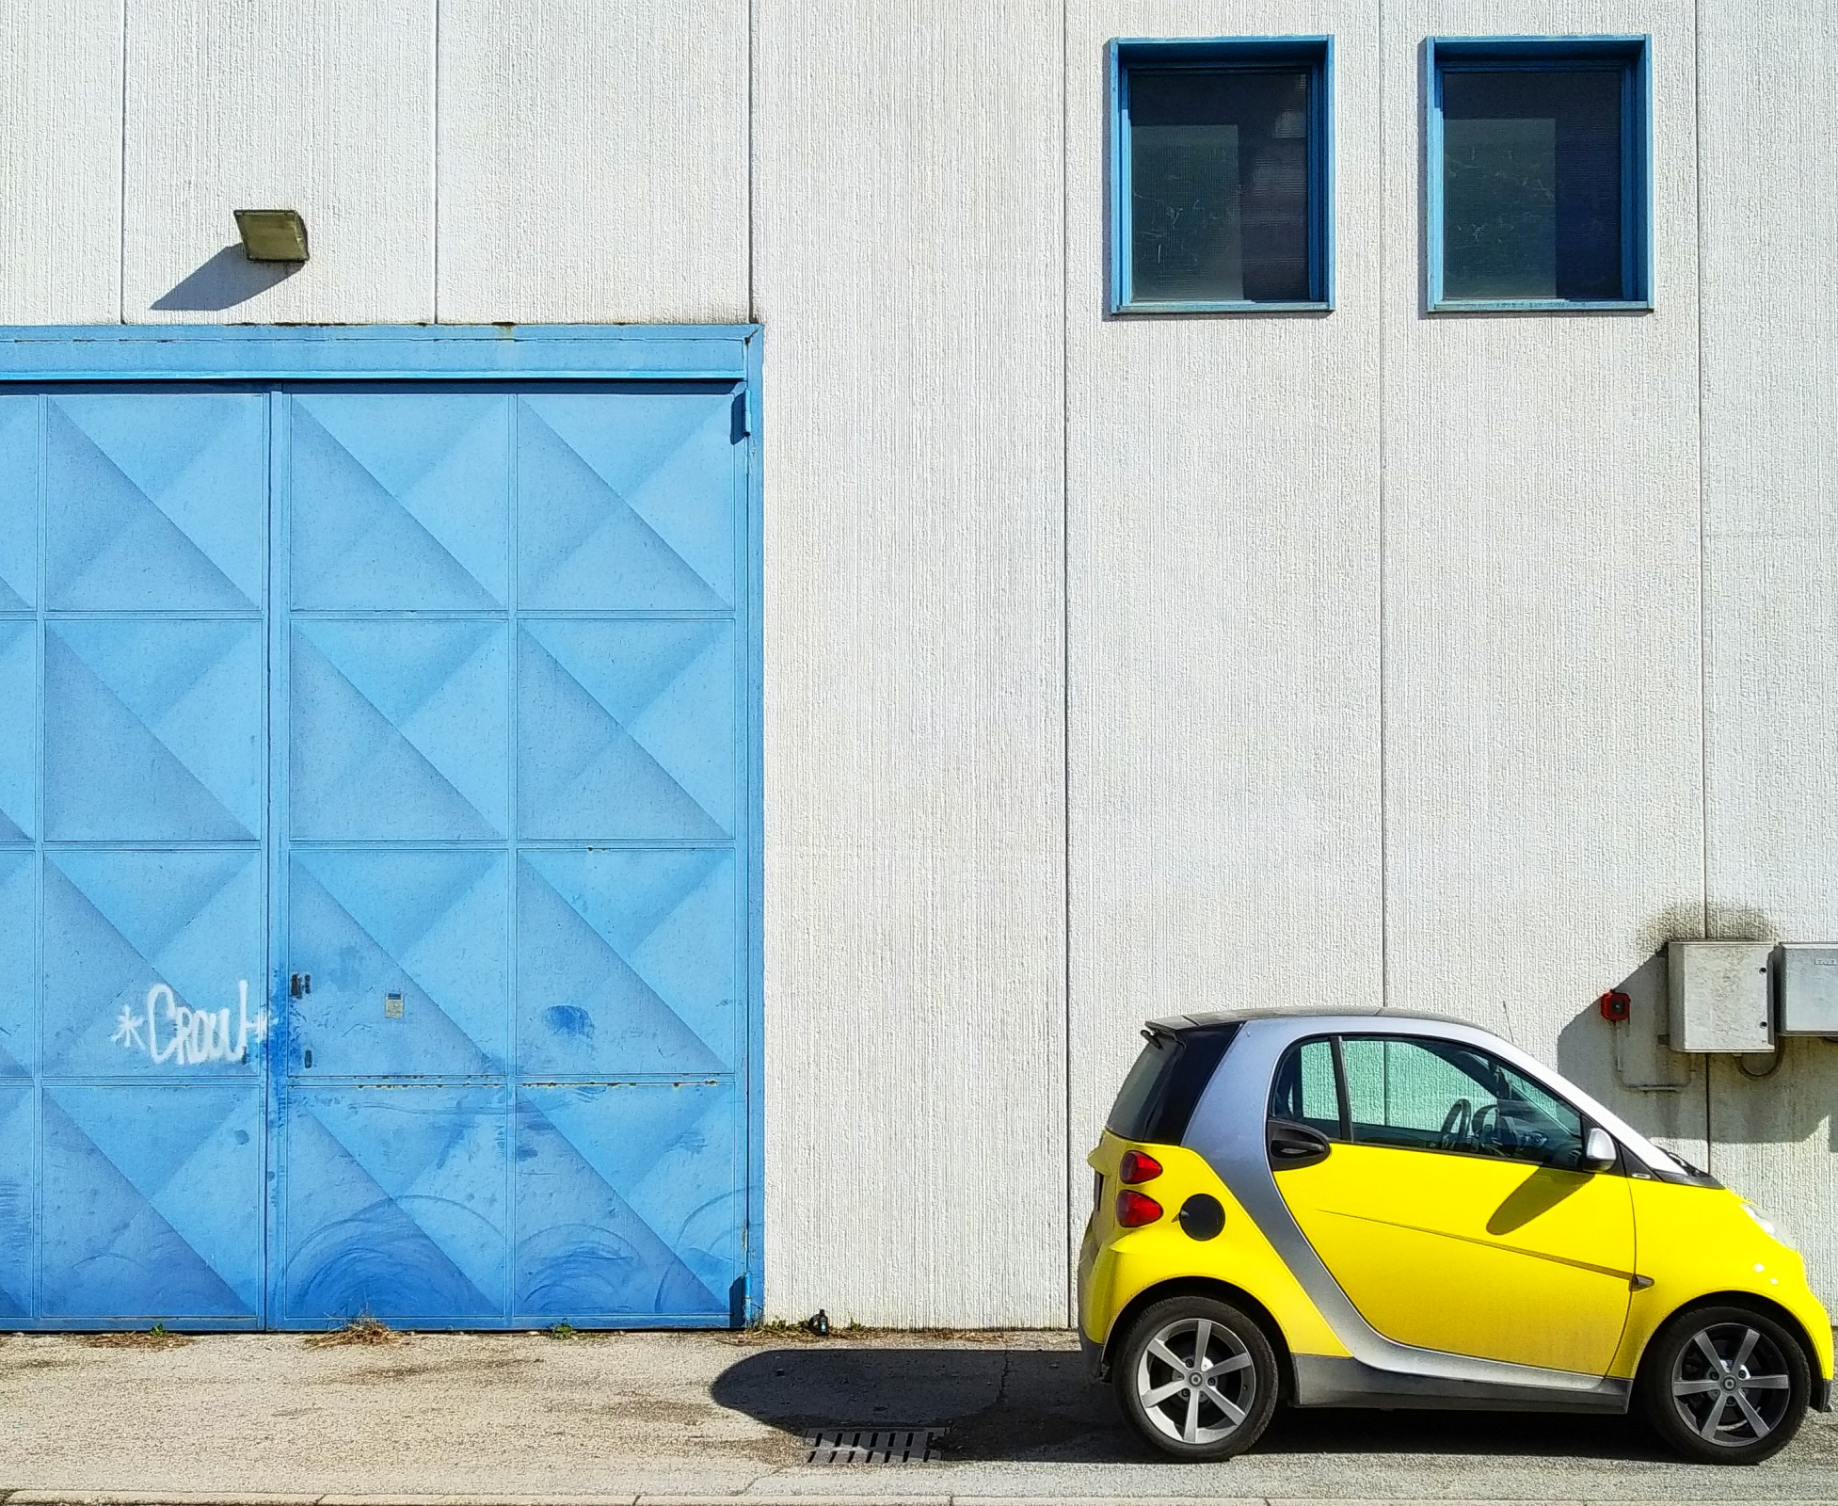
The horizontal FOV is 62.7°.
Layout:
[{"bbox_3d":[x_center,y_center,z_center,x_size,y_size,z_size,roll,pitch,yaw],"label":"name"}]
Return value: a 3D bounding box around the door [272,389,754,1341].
[{"bbox_3d":[-1.990,0.505,7.420,2.330,4.630,0.100,0,-1,0],"label":"door"}]

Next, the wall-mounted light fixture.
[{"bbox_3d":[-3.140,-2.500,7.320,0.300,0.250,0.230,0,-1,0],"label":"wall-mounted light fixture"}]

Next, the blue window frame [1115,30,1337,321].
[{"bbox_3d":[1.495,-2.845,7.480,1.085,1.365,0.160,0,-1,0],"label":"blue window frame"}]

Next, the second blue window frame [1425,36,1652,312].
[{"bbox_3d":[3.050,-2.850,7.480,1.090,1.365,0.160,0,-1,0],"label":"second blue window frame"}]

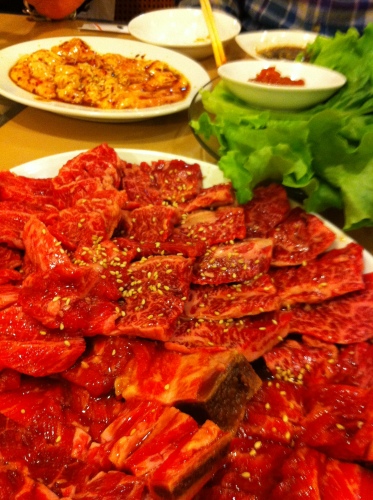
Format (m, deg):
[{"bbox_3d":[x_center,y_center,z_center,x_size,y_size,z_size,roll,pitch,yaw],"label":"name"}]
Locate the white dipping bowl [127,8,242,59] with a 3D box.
[{"bbox_3d":[-0.002,-0.279,0.672,0.146,0.036,0.146,1,42,-1],"label":"white dipping bowl"}]

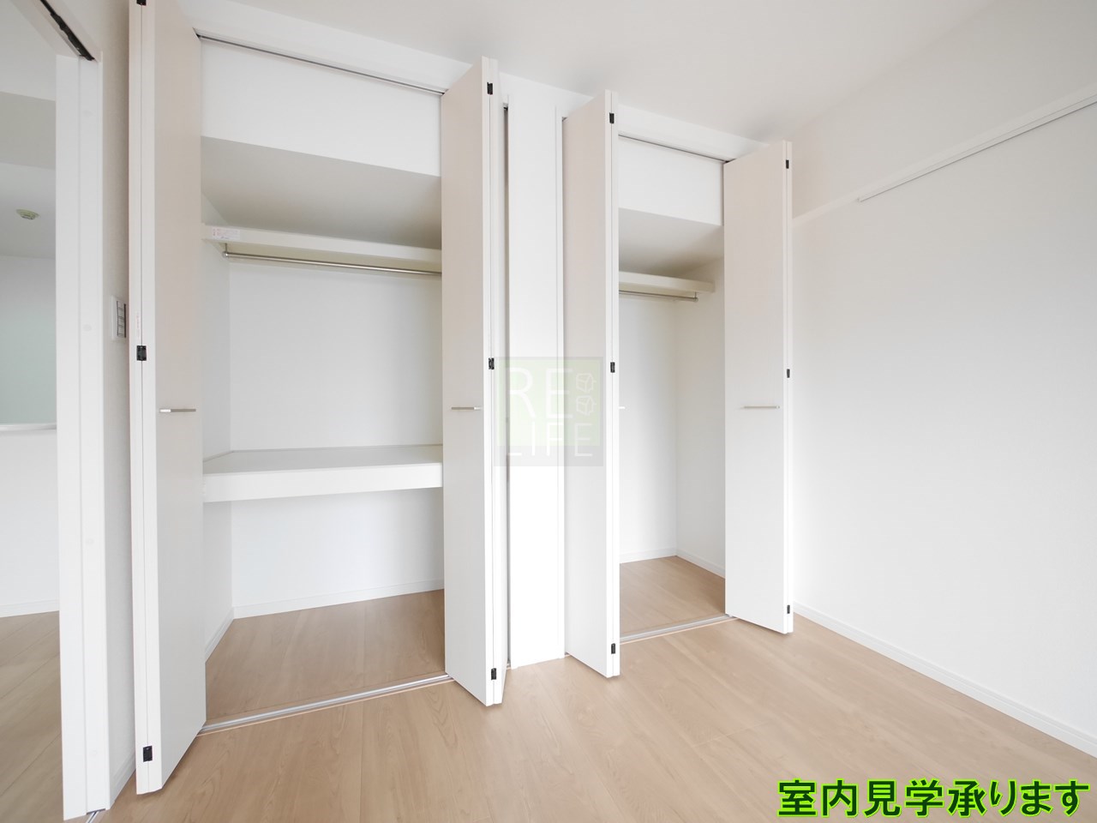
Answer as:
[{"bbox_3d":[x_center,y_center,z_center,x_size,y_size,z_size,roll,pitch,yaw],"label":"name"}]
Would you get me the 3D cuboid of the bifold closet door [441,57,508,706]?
[{"bbox_3d":[-0.227,-0.097,1.728,0.237,2.263,0.303,-1,0,-41],"label":"bifold closet door"}]

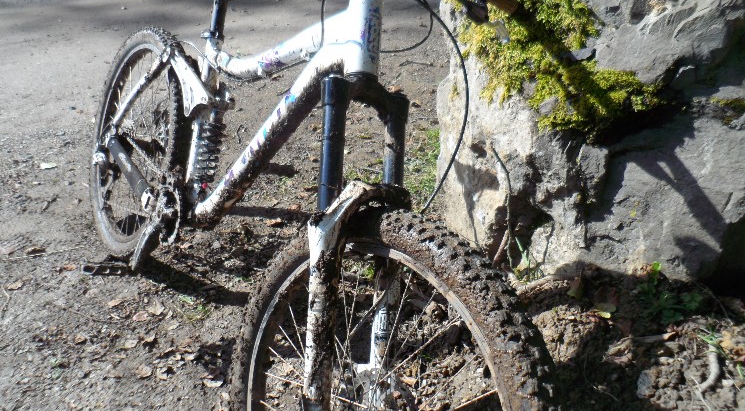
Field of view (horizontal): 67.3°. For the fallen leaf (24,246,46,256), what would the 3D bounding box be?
[{"bbox_3d":[-0.985,0.134,1.635,0.058,0.016,0.026,-15,37,-31],"label":"fallen leaf"}]

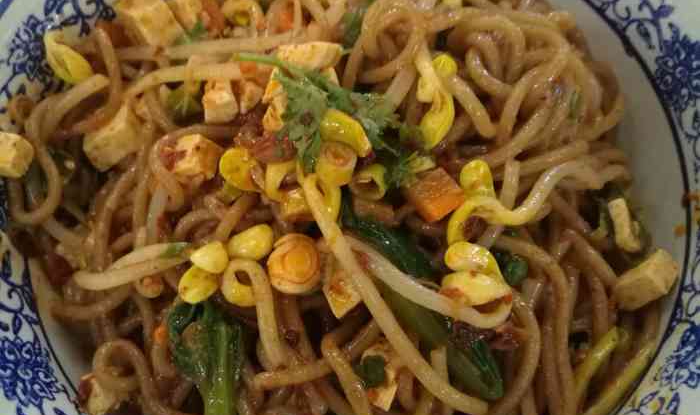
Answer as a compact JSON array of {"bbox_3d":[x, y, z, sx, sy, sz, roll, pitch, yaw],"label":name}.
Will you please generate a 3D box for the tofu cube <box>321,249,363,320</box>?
[{"bbox_3d":[-0.002,0.021,0.196,0.009,0.010,0.013,-39,72,-13],"label":"tofu cube"}]

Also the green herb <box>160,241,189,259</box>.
[{"bbox_3d":[-0.048,0.012,0.202,0.008,0.003,0.004,-20,68,-6],"label":"green herb"}]

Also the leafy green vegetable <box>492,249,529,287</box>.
[{"bbox_3d":[0.042,0.016,0.191,0.009,0.005,0.009,4,67,2],"label":"leafy green vegetable"}]

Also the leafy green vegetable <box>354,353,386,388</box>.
[{"bbox_3d":[0.005,0.042,0.188,0.008,0.004,0.008,0,67,1],"label":"leafy green vegetable"}]

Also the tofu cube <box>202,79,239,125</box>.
[{"bbox_3d":[-0.039,-0.031,0.217,0.009,0.010,0.009,6,68,4],"label":"tofu cube"}]

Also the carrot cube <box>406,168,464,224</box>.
[{"bbox_3d":[0.022,-0.003,0.190,0.011,0.008,0.011,-33,51,-13],"label":"carrot cube"}]

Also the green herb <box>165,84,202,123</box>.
[{"bbox_3d":[-0.051,-0.032,0.224,0.011,0.006,0.011,-10,68,-2],"label":"green herb"}]

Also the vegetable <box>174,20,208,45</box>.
[{"bbox_3d":[-0.049,-0.054,0.223,0.010,0.005,0.009,-5,67,-2],"label":"vegetable"}]

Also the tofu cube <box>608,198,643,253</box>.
[{"bbox_3d":[0.077,0.005,0.203,0.007,0.008,0.013,-7,67,-3],"label":"tofu cube"}]

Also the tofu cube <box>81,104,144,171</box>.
[{"bbox_3d":[-0.073,-0.022,0.224,0.014,0.012,0.014,-26,69,-9],"label":"tofu cube"}]

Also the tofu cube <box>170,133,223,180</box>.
[{"bbox_3d":[-0.043,-0.014,0.202,0.011,0.010,0.010,22,69,9],"label":"tofu cube"}]

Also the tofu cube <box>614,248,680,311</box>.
[{"bbox_3d":[0.079,0.019,0.193,0.014,0.010,0.009,-28,70,-11],"label":"tofu cube"}]

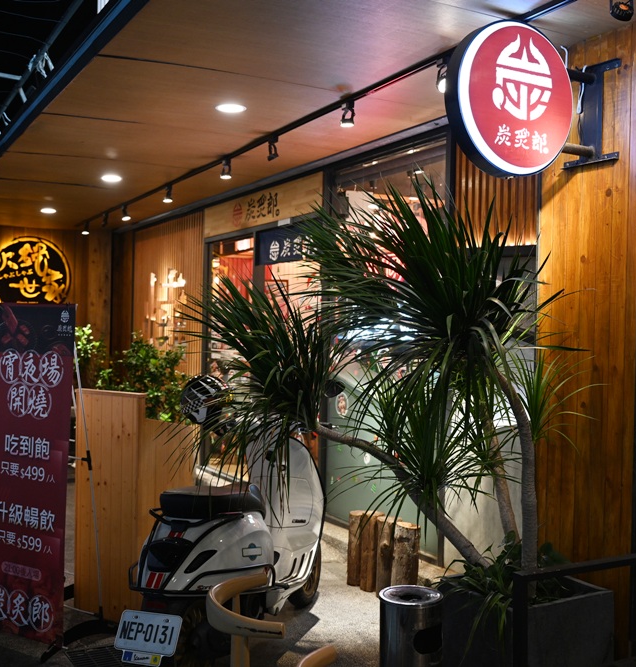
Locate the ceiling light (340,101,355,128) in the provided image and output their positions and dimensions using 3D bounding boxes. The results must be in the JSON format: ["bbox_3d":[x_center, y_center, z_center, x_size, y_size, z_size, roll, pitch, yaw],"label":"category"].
[{"bbox_3d":[0.160,-1.165,4.580,0.075,0.150,0.080,1,0,-28],"label":"ceiling light"}]

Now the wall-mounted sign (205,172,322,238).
[{"bbox_3d":[-0.542,-1.077,7.490,0.040,0.300,2.450,1,0,-28],"label":"wall-mounted sign"}]

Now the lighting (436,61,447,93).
[{"bbox_3d":[0.567,-1.152,3.860,0.075,0.145,0.090,1,0,-28],"label":"lighting"}]

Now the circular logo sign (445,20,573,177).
[{"bbox_3d":[0.765,-0.923,3.414,0.605,0.605,0.085,1,0,-30],"label":"circular logo sign"}]

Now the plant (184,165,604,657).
[{"bbox_3d":[0.273,0.429,3.392,1.720,2.090,1.200,1,0,0],"label":"plant"}]

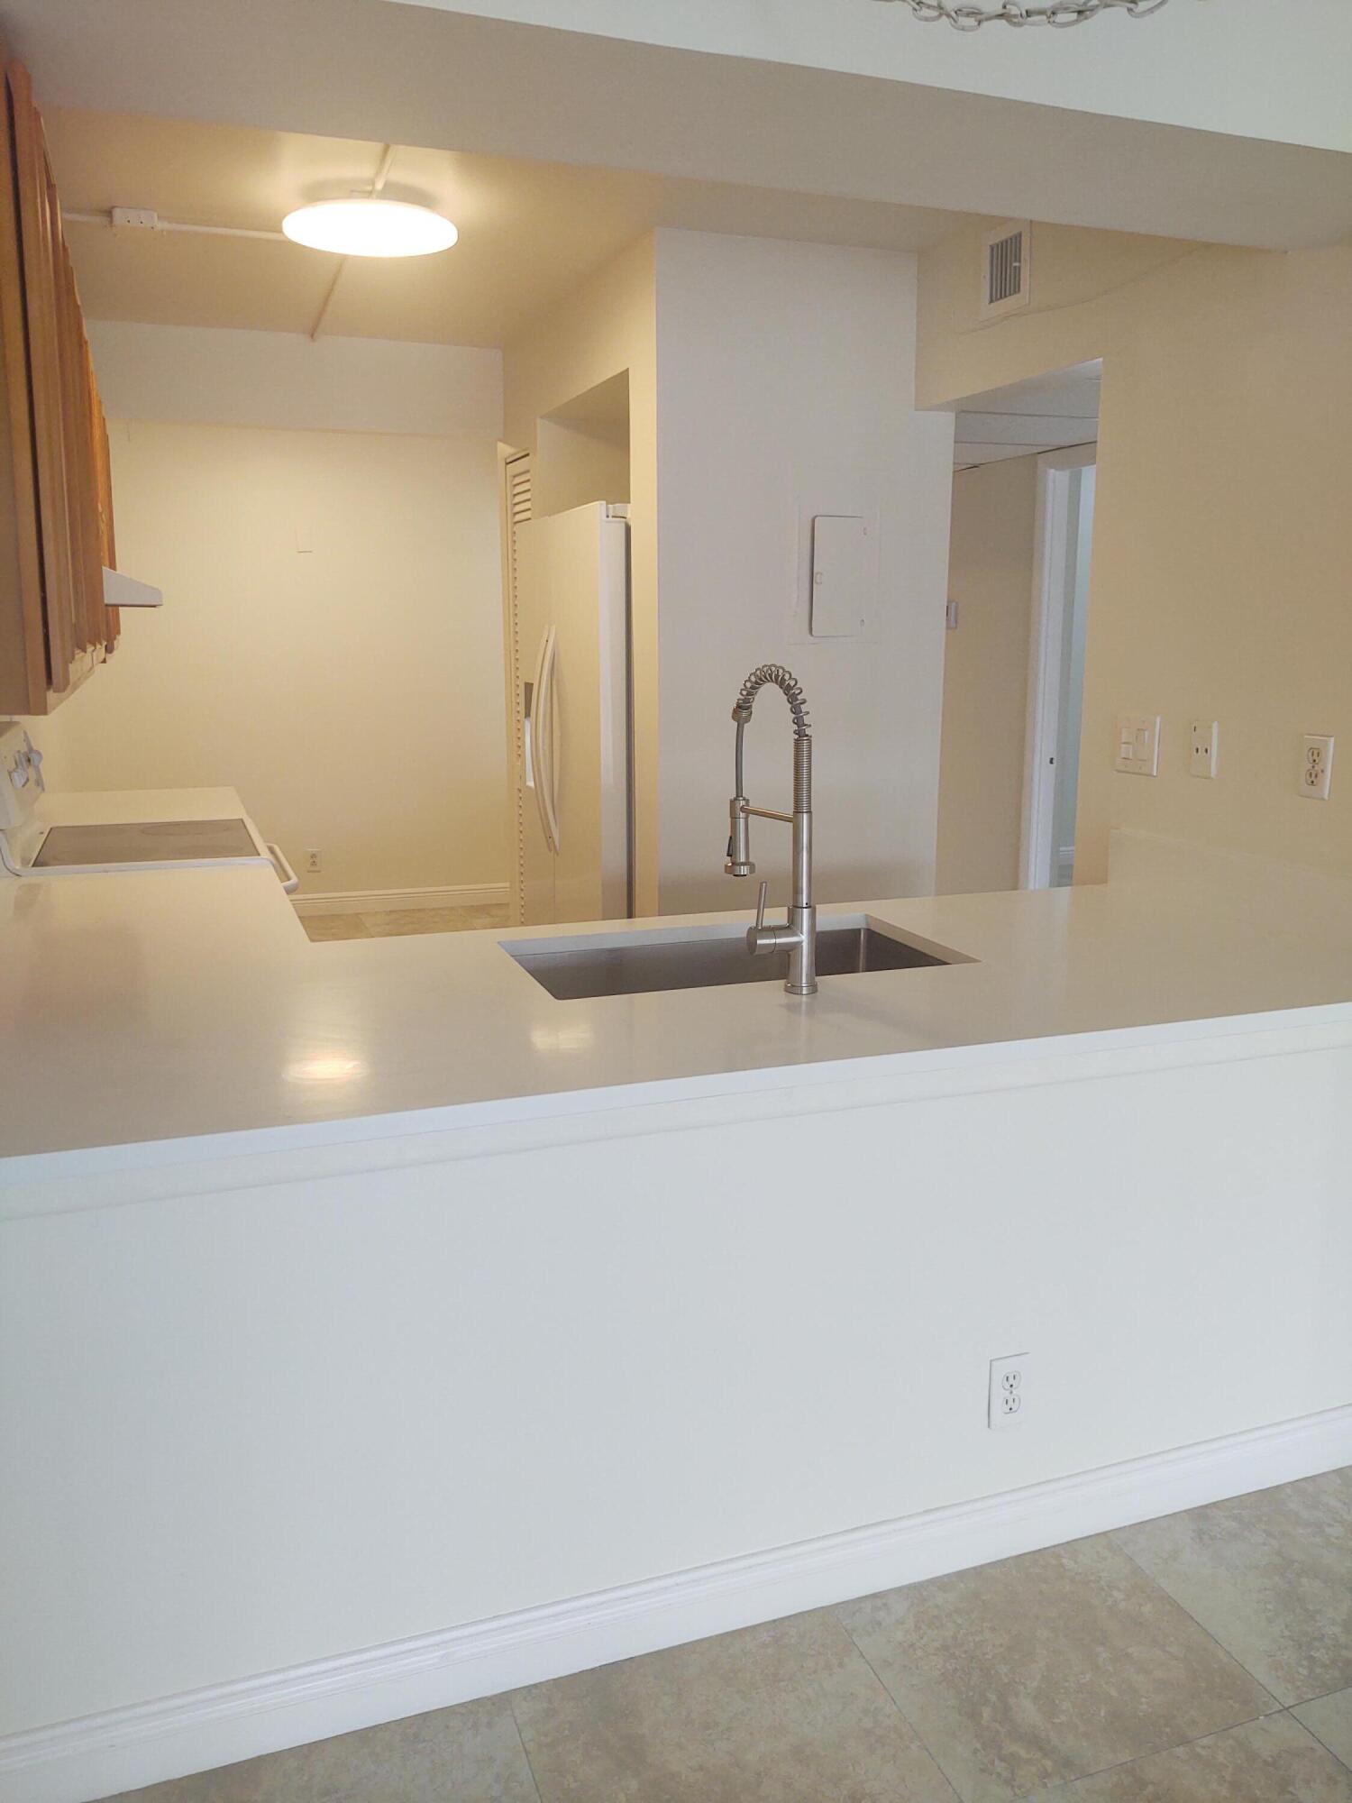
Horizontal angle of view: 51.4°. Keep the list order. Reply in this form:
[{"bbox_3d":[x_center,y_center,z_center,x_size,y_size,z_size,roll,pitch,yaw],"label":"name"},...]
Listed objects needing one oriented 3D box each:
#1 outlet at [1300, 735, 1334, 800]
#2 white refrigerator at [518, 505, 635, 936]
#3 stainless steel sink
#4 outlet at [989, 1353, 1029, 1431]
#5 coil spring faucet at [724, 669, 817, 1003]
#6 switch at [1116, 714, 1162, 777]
[{"bbox_3d":[1.188,-0.247,2.613,0.010,0.115,0.070,-4,12,-20],"label":"outlet"},{"bbox_3d":[-0.036,-0.337,4.577,0.834,1.774,0.915,-4,12,-20],"label":"white refrigerator"},{"bbox_3d":[0.102,0.229,2.606,0.794,0.251,0.452,-4,12,-20],"label":"stainless steel sink"},{"bbox_3d":[0.517,0.760,2.176,0.070,0.115,0.010,-4,12,-20],"label":"outlet"},{"bbox_3d":[0.138,-0.127,2.336,0.116,0.528,0.241,-7,13,-30],"label":"coil spring faucet"},{"bbox_3d":[1.011,-0.345,3.084,0.011,0.122,0.124,-4,12,-20],"label":"switch"}]

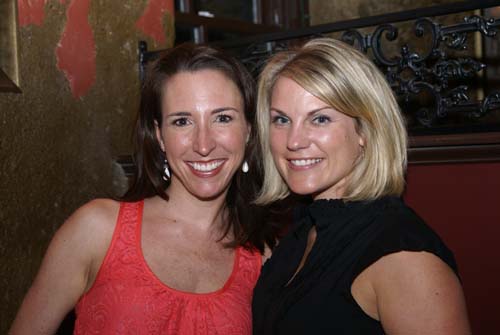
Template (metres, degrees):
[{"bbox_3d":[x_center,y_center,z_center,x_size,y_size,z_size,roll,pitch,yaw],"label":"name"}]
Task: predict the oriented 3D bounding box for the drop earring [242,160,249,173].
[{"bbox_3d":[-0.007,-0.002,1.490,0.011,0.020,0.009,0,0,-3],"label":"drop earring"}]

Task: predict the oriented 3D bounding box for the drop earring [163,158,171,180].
[{"bbox_3d":[-0.132,0.004,1.480,0.012,0.035,0.010,0,0,-3],"label":"drop earring"}]

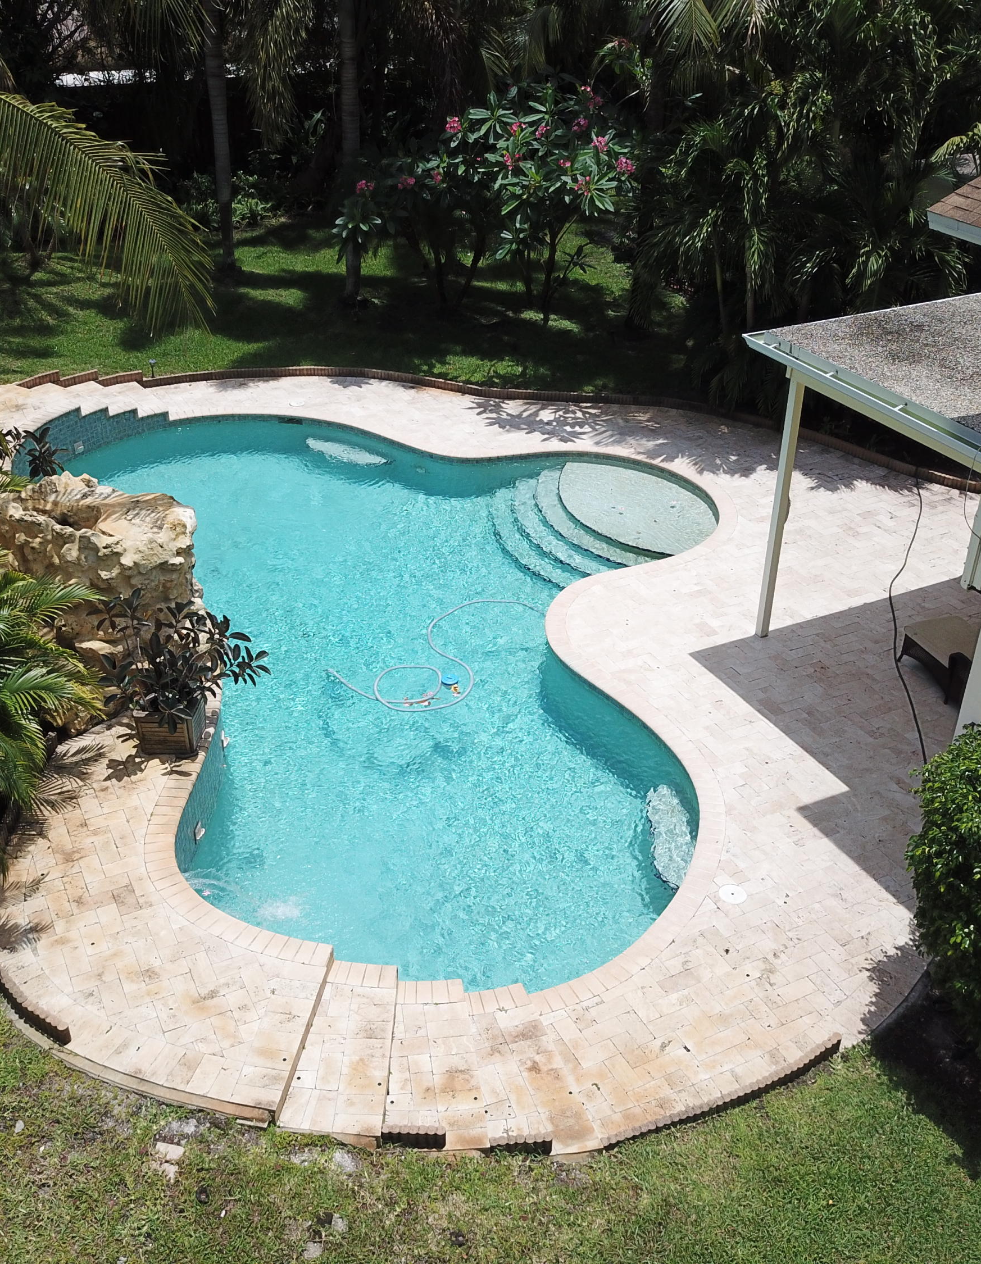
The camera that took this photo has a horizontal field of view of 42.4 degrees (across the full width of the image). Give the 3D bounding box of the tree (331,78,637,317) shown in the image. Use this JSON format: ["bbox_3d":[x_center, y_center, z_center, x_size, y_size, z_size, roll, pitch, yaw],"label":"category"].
[{"bbox_3d":[-0.057,-7.429,21.890,5.100,3.900,3.700,0,32,0],"label":"tree"}]

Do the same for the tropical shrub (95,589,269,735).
[{"bbox_3d":[-2.648,0.198,10.854,1.430,1.100,1.220,-9,33,-14],"label":"tropical shrub"}]

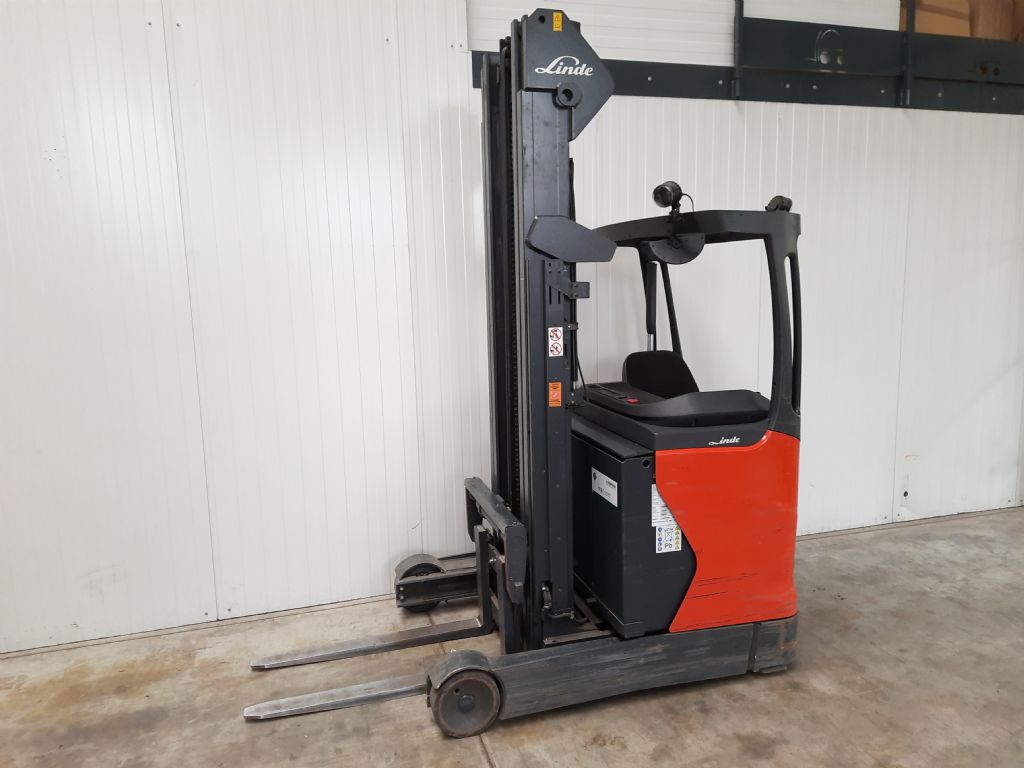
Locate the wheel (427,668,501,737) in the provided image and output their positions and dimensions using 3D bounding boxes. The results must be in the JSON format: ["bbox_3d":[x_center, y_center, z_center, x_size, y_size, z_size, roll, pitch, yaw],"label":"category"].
[{"bbox_3d":[-0.196,1.296,2.936,0.286,0.286,0.104,-4,9,-16],"label":"wheel"}]

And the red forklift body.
[{"bbox_3d":[0.808,0.565,3.737,0.785,0.876,1.250,-4,9,-16],"label":"red forklift body"}]

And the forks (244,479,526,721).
[{"bbox_3d":[-0.632,0.985,3.371,1.230,0.779,0.766,-4,9,-16],"label":"forks"}]

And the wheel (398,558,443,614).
[{"bbox_3d":[-0.523,1.137,4.032,0.286,0.286,0.104,-4,9,-16],"label":"wheel"}]

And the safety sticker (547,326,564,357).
[{"bbox_3d":[0.189,-0.180,3.046,0.064,0.124,0.004,-4,9,-16],"label":"safety sticker"}]

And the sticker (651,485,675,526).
[{"bbox_3d":[0.662,0.523,3.068,0.122,0.196,0.004,-4,9,-16],"label":"sticker"}]

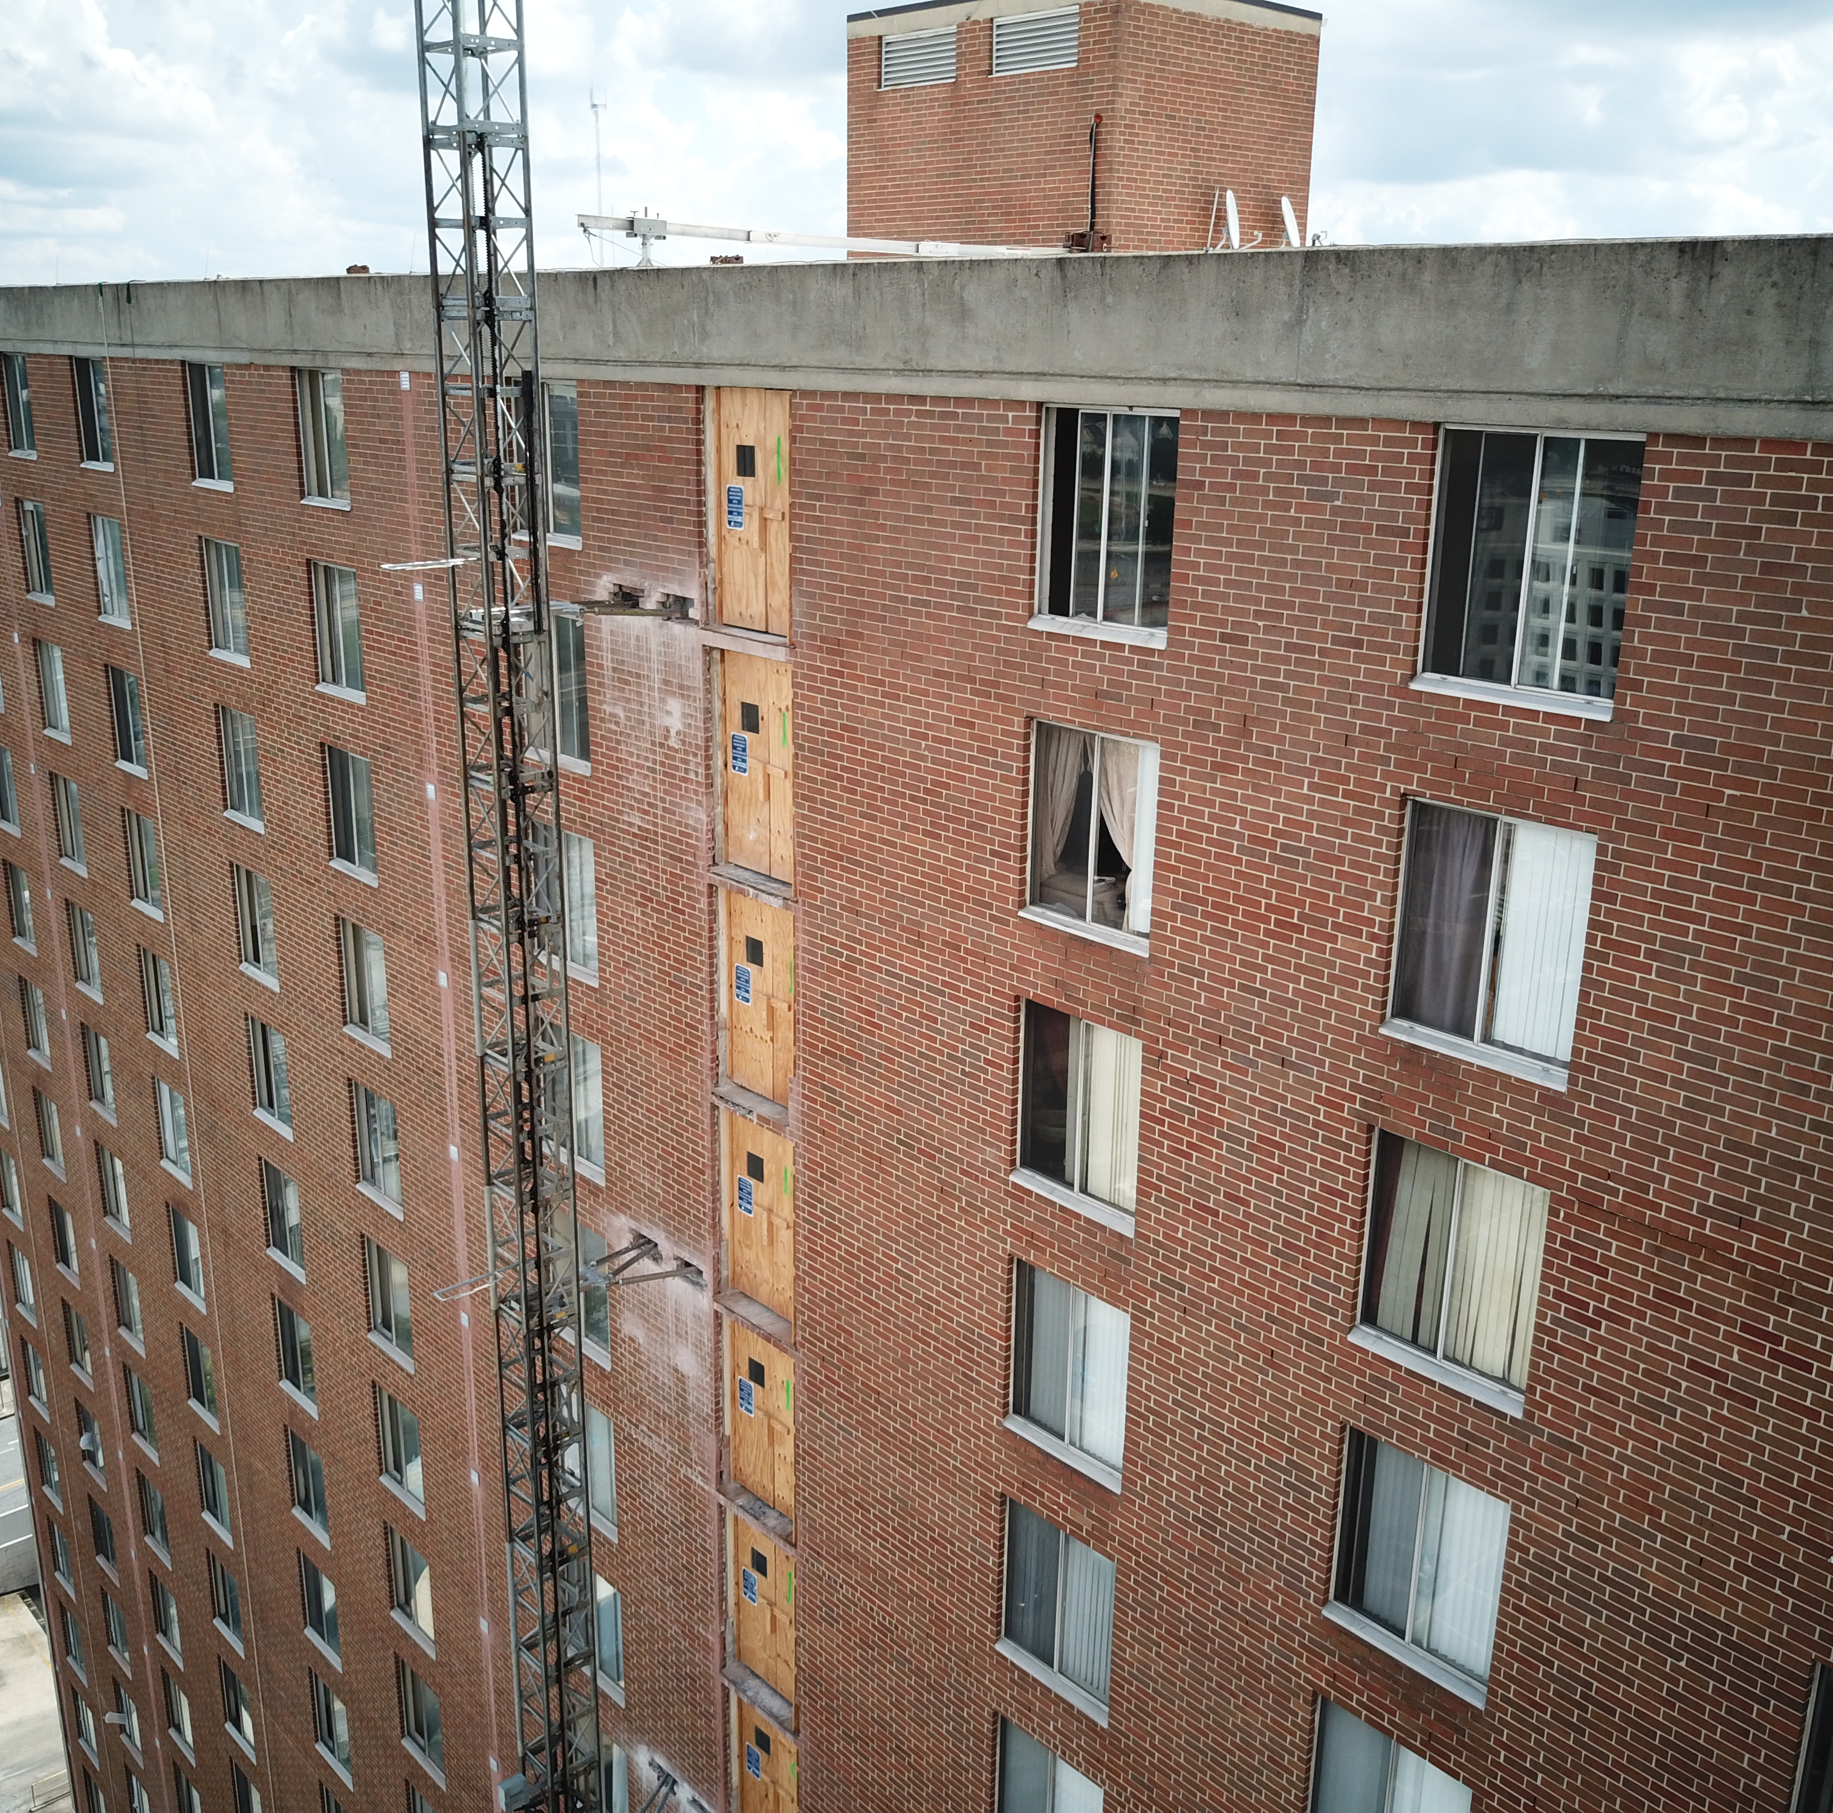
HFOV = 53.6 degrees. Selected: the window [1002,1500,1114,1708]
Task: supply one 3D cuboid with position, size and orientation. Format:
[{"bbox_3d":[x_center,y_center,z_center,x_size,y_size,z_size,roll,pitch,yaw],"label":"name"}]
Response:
[{"bbox_3d":[1.399,6.734,17.657,0.100,1.690,1.460,-15,23,-41],"label":"window"}]

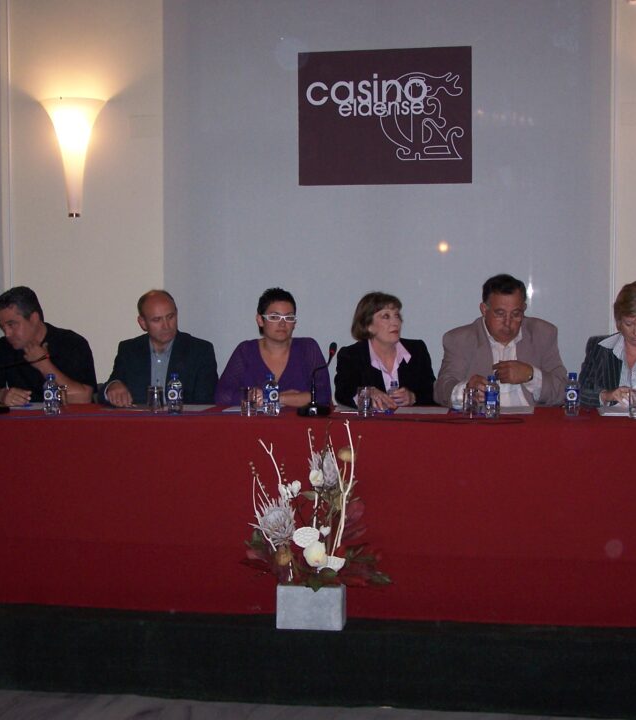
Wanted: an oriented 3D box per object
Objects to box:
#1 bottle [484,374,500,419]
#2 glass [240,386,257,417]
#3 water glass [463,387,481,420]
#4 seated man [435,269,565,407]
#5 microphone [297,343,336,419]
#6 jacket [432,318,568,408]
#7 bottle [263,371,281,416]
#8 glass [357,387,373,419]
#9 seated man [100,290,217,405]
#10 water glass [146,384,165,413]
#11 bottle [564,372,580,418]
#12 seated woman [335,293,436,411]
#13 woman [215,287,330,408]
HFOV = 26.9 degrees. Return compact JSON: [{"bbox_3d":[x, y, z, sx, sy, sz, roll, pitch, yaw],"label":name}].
[{"bbox_3d":[0.705,0.143,5.375,0.061,0.174,0.061,0,3,9],"label":"bottle"},{"bbox_3d":[-0.274,0.166,5.288,0.067,0.115,0.067,0,2,0],"label":"glass"},{"bbox_3d":[0.615,0.173,5.336,0.064,0.117,0.064,0,3,9],"label":"water glass"},{"bbox_3d":[0.781,0.311,5.700,0.600,1.320,0.800,0,2,10],"label":"seated man"},{"bbox_3d":[-0.002,0.077,5.485,0.120,0.299,0.160,1,3,23],"label":"microphone"},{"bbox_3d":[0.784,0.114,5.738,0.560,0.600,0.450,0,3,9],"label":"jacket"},{"bbox_3d":[-0.185,0.138,5.303,0.061,0.170,0.061,0,2,10],"label":"bottle"},{"bbox_3d":[0.185,0.167,5.241,0.066,0.116,0.066,0,2,10],"label":"glass"},{"bbox_3d":[-0.719,0.324,6.000,0.540,1.270,0.780,0,2,7],"label":"seated man"},{"bbox_3d":[-0.664,0.160,5.437,0.067,0.114,0.067,0,2,10],"label":"water glass"},{"bbox_3d":[1.027,0.142,5.371,0.061,0.174,0.061,0,3,9],"label":"bottle"},{"bbox_3d":[0.295,0.339,5.749,0.460,1.261,0.780,0,3,0],"label":"seated woman"},{"bbox_3d":[-0.198,0.327,5.818,0.500,1.280,0.780,0,3,5],"label":"woman"}]

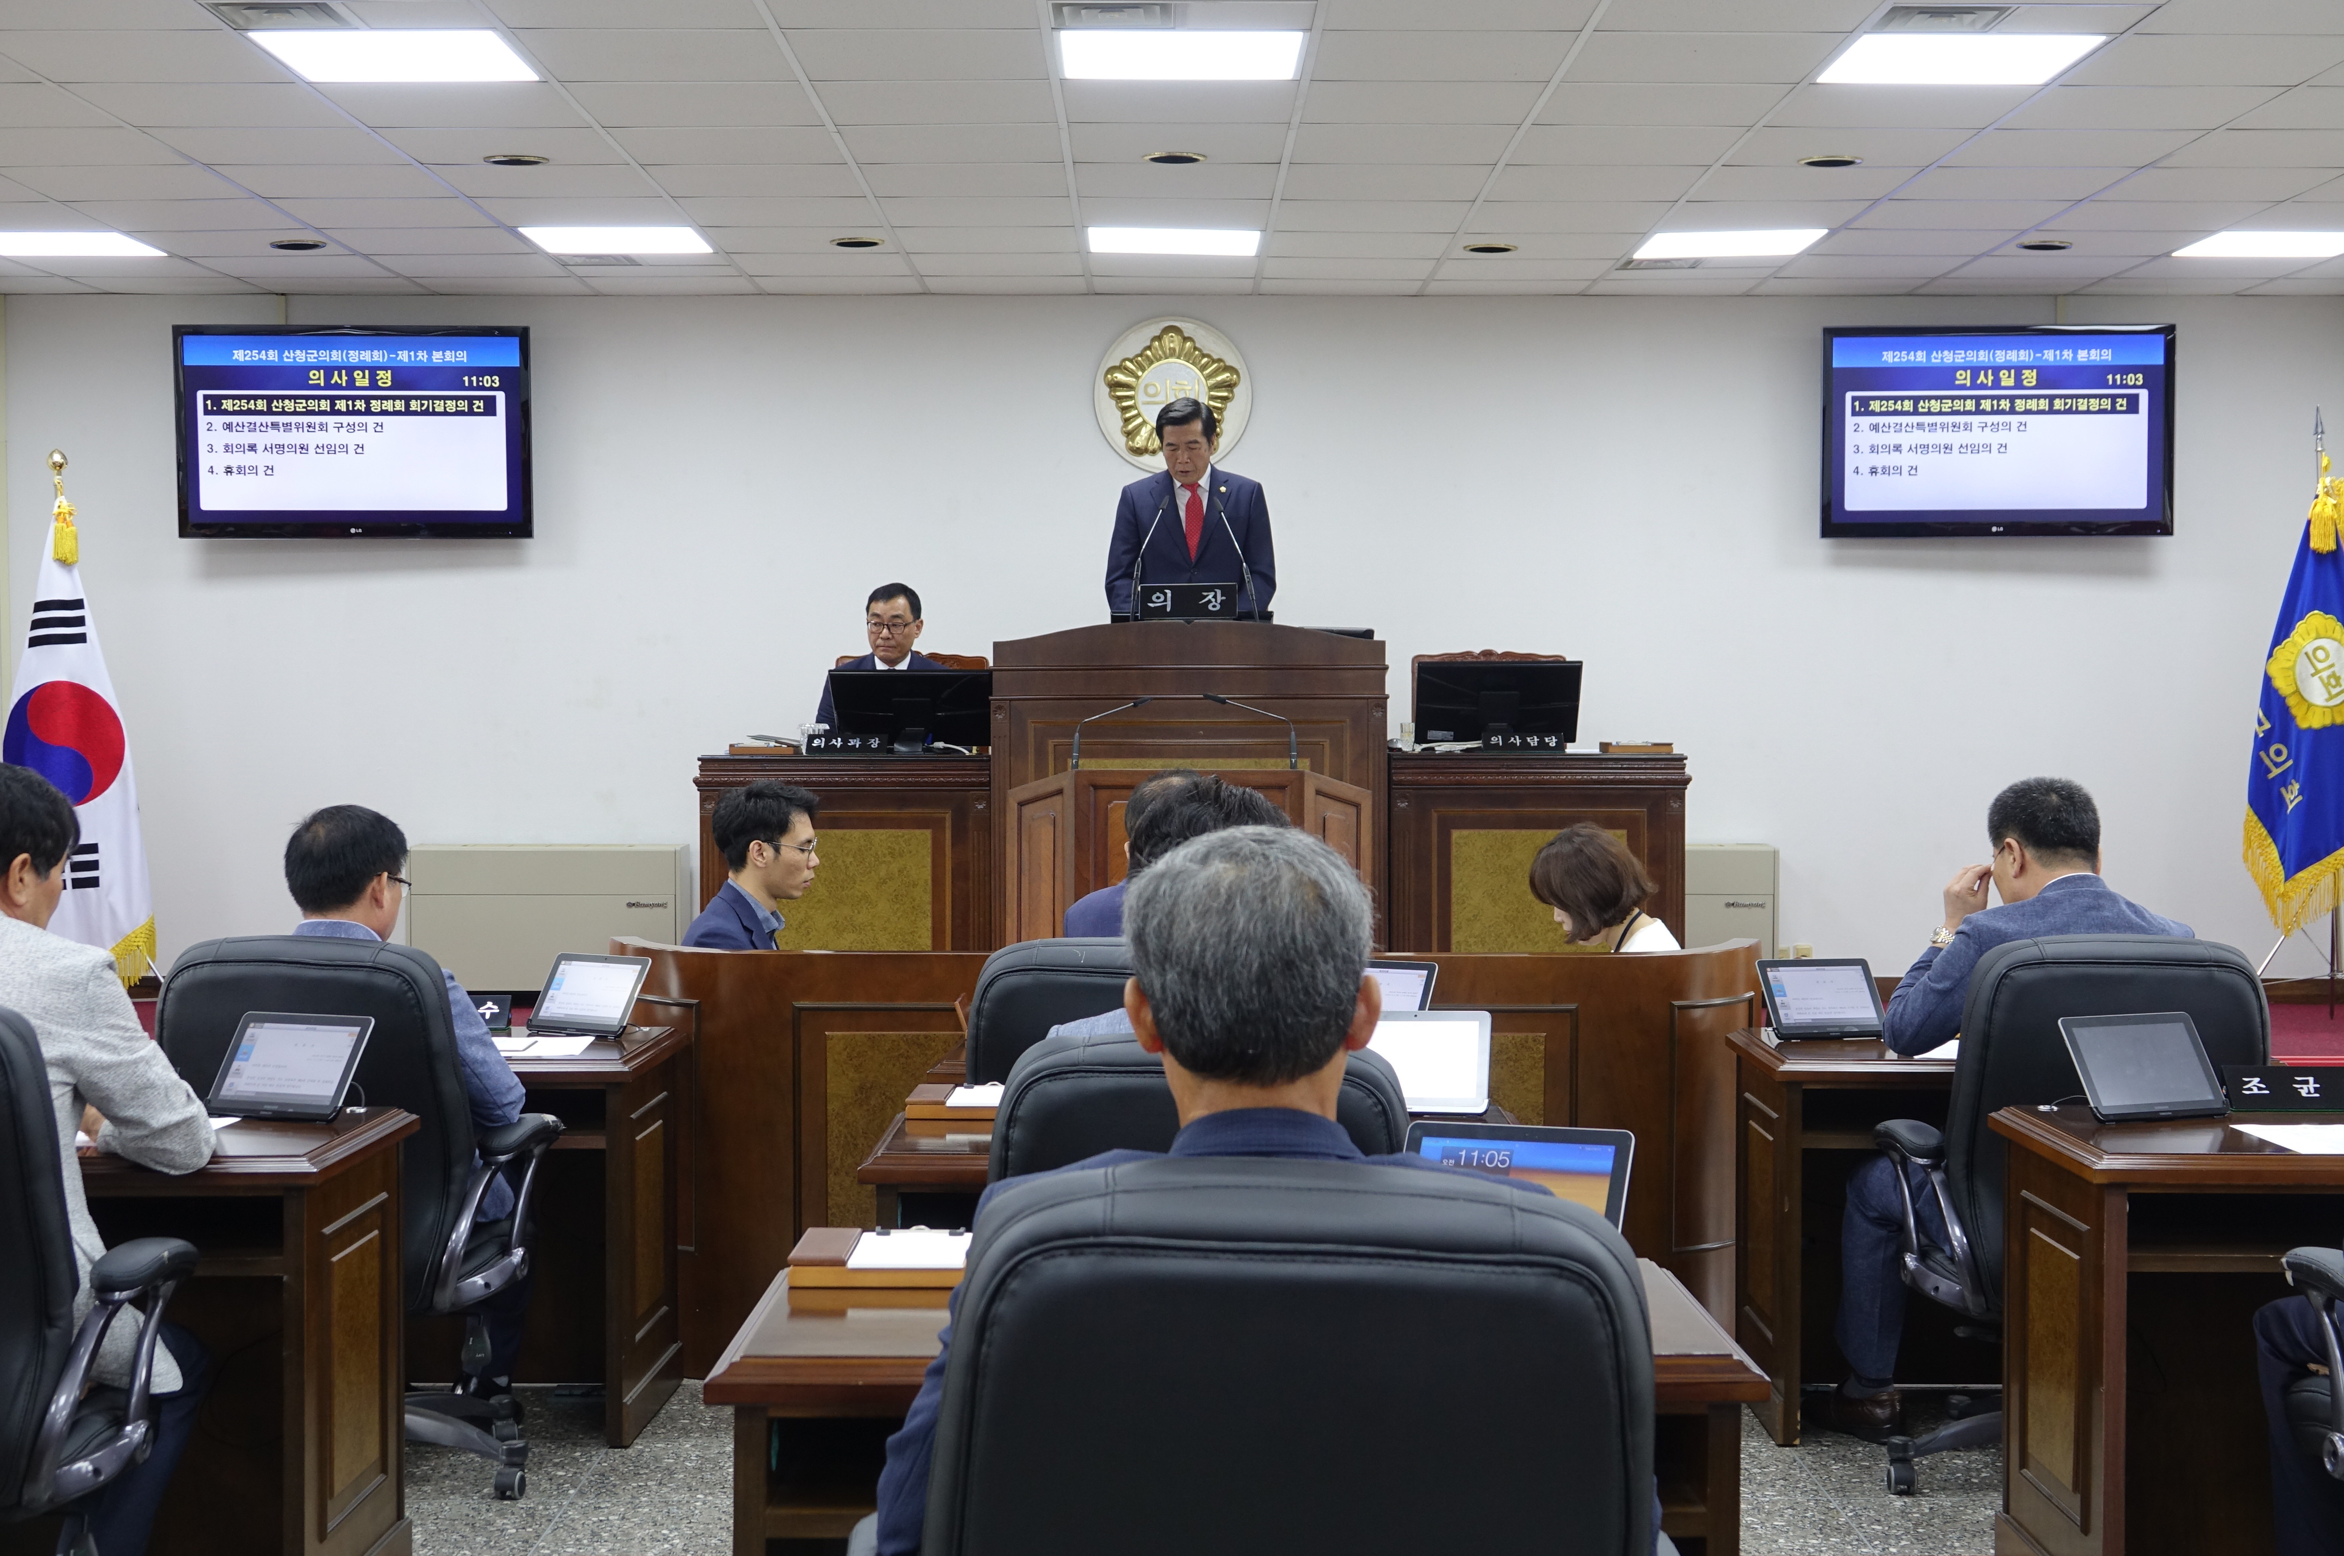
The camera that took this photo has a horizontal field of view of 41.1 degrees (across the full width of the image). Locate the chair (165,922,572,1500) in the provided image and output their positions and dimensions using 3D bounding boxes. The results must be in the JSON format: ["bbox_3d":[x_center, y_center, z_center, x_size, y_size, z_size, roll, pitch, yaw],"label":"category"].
[{"bbox_3d":[-1.458,0.767,5.612,0.660,1.010,0.680,0,1,7],"label":"chair"}]

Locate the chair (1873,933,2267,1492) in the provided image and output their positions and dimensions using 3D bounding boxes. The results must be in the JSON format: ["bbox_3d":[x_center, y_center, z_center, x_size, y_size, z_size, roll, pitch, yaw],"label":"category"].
[{"bbox_3d":[1.582,0.771,5.646,0.660,1.020,0.680,0,1,-1],"label":"chair"}]

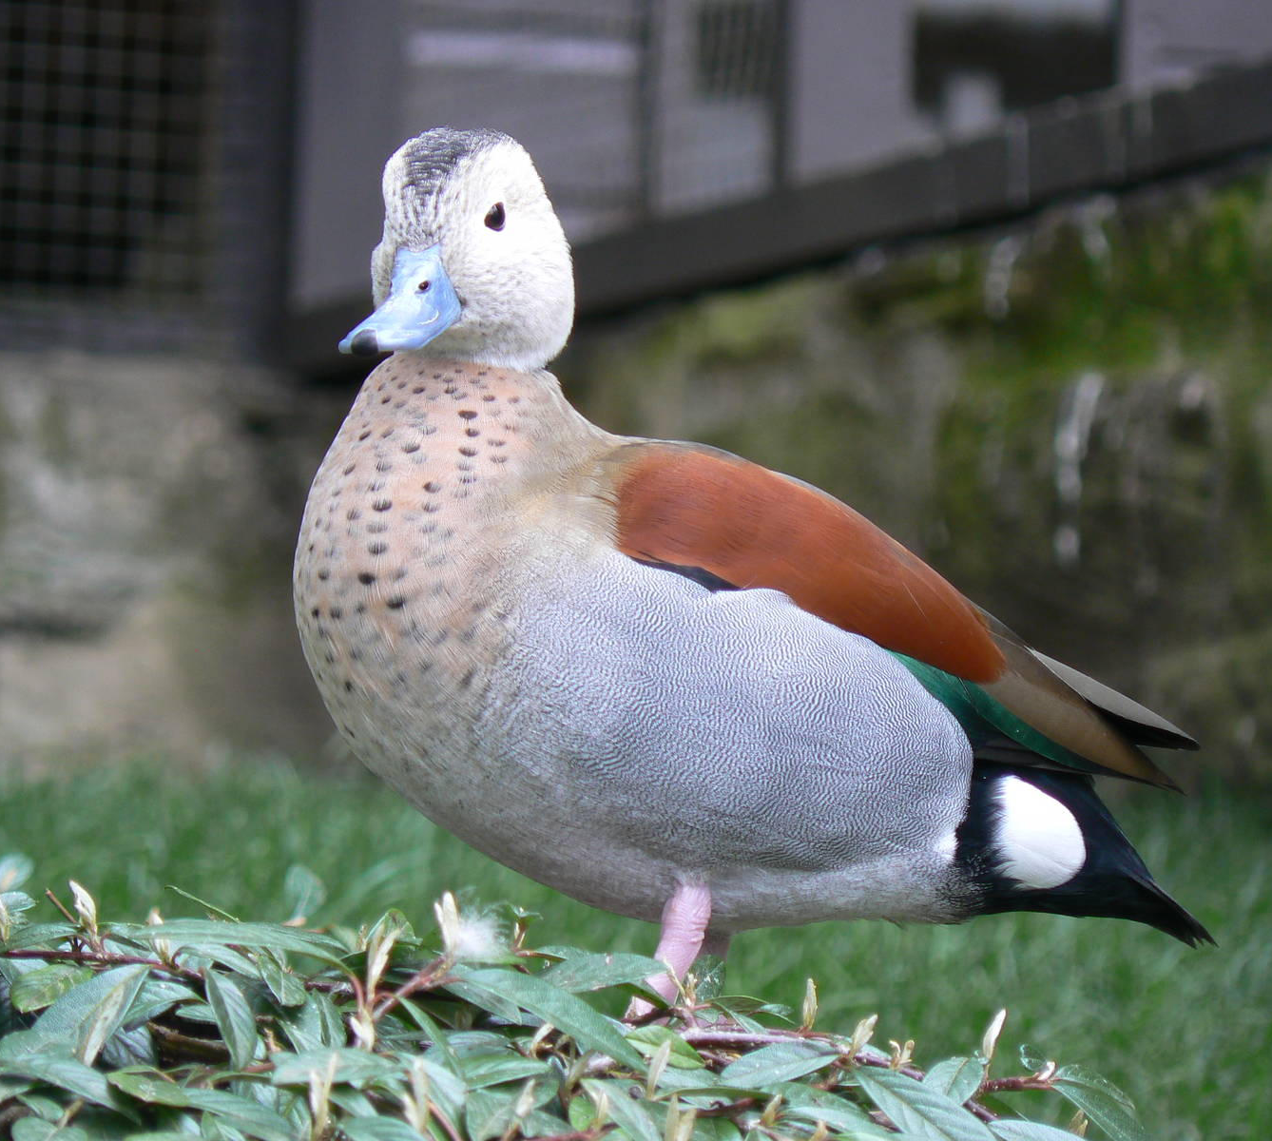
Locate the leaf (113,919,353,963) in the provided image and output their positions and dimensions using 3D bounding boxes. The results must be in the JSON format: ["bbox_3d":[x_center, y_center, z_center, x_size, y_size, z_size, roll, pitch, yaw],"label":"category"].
[{"bbox_3d":[-0.093,0.086,2.400,0.054,0.007,0.015,5,25,-3],"label":"leaf"}]

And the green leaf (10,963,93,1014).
[{"bbox_3d":[-0.147,0.105,2.630,0.024,0.004,0.012,-21,49,-20],"label":"green leaf"}]

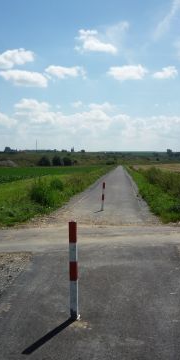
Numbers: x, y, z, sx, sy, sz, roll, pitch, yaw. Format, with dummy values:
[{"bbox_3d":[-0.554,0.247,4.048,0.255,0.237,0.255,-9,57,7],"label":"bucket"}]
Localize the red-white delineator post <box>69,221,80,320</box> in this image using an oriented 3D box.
[{"bbox_3d":[-0.165,0.917,4.487,0.077,1.000,0.077,-1,2,0],"label":"red-white delineator post"}]

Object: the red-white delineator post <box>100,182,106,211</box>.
[{"bbox_3d":[0.467,0.585,15.336,0.077,1.000,0.077,4,2,0],"label":"red-white delineator post"}]

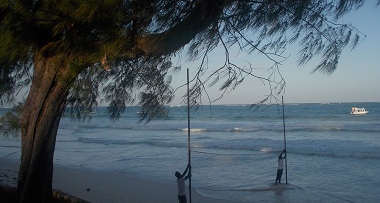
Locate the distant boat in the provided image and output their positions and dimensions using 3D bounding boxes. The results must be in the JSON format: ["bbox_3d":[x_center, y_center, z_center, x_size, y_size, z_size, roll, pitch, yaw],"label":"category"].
[{"bbox_3d":[72.550,4.145,136.000,6.900,2.950,2.200,-1,-1,11],"label":"distant boat"}]

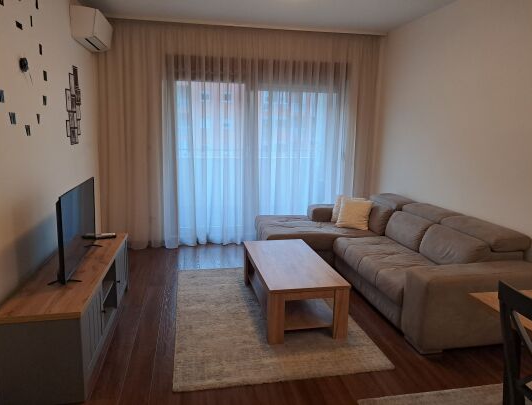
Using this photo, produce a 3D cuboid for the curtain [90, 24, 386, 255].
[{"bbox_3d":[-0.227,-0.785,4.841,3.461,2.660,0.140,-1,10,-11],"label":"curtain"}]

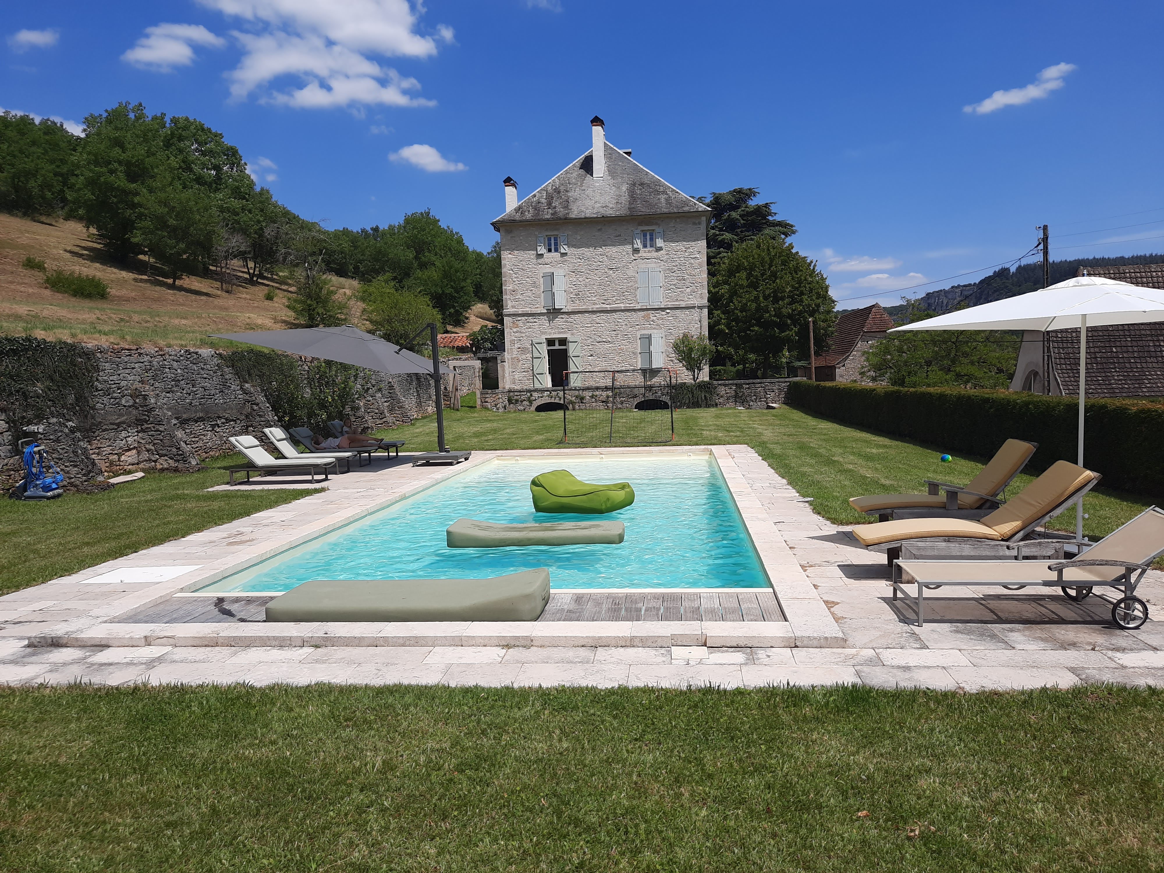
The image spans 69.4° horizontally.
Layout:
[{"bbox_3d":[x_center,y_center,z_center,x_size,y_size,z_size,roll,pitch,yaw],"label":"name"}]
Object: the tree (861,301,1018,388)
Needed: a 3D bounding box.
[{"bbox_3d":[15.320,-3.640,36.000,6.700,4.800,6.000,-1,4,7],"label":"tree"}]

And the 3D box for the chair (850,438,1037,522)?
[{"bbox_3d":[3.793,0.528,8.924,1.773,0.968,0.718,-1,4,7],"label":"chair"}]

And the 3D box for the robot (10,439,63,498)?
[{"bbox_3d":[-9.359,0.561,14.478,0.540,0.990,0.470,-1,4,11],"label":"robot"}]

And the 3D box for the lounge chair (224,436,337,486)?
[{"bbox_3d":[-5.603,0.426,15.730,1.842,0.871,0.660,-2,4,3],"label":"lounge chair"}]

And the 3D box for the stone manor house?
[{"bbox_3d":[1.640,-11.192,53.199,12.259,15.780,13.000,-2,4,5],"label":"stone manor house"}]

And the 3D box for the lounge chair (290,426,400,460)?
[{"bbox_3d":[-5.464,0.232,18.571,1.858,0.871,0.660,-2,4,2],"label":"lounge chair"}]

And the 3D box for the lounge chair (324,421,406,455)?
[{"bbox_3d":[-4.885,0.065,19.176,1.707,0.892,0.674,-1,4,7],"label":"lounge chair"}]

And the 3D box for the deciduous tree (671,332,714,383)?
[{"bbox_3d":[5.960,-4.236,45.432,2.213,2.707,2.200,-2,4,7],"label":"deciduous tree"}]

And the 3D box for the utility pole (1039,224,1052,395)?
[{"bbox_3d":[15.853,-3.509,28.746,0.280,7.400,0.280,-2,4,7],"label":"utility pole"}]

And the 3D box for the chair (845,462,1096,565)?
[{"bbox_3d":[3.211,0.705,7.028,1.827,0.913,0.718,-1,4,7],"label":"chair"}]

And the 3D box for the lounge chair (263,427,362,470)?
[{"bbox_3d":[-5.223,0.263,16.359,1.784,0.913,0.685,-1,4,7],"label":"lounge chair"}]

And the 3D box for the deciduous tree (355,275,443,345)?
[{"bbox_3d":[-9.810,-6.500,45.000,4.400,4.200,4.200,-1,4,7],"label":"deciduous tree"}]

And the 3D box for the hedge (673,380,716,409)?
[{"bbox_3d":[5.852,-2.212,43.872,2.241,1.505,1.300,-2,4,7],"label":"hedge"}]

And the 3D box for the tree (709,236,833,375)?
[{"bbox_3d":[11.120,-7.650,50.000,8.000,8.700,7.800,-1,4,7],"label":"tree"}]

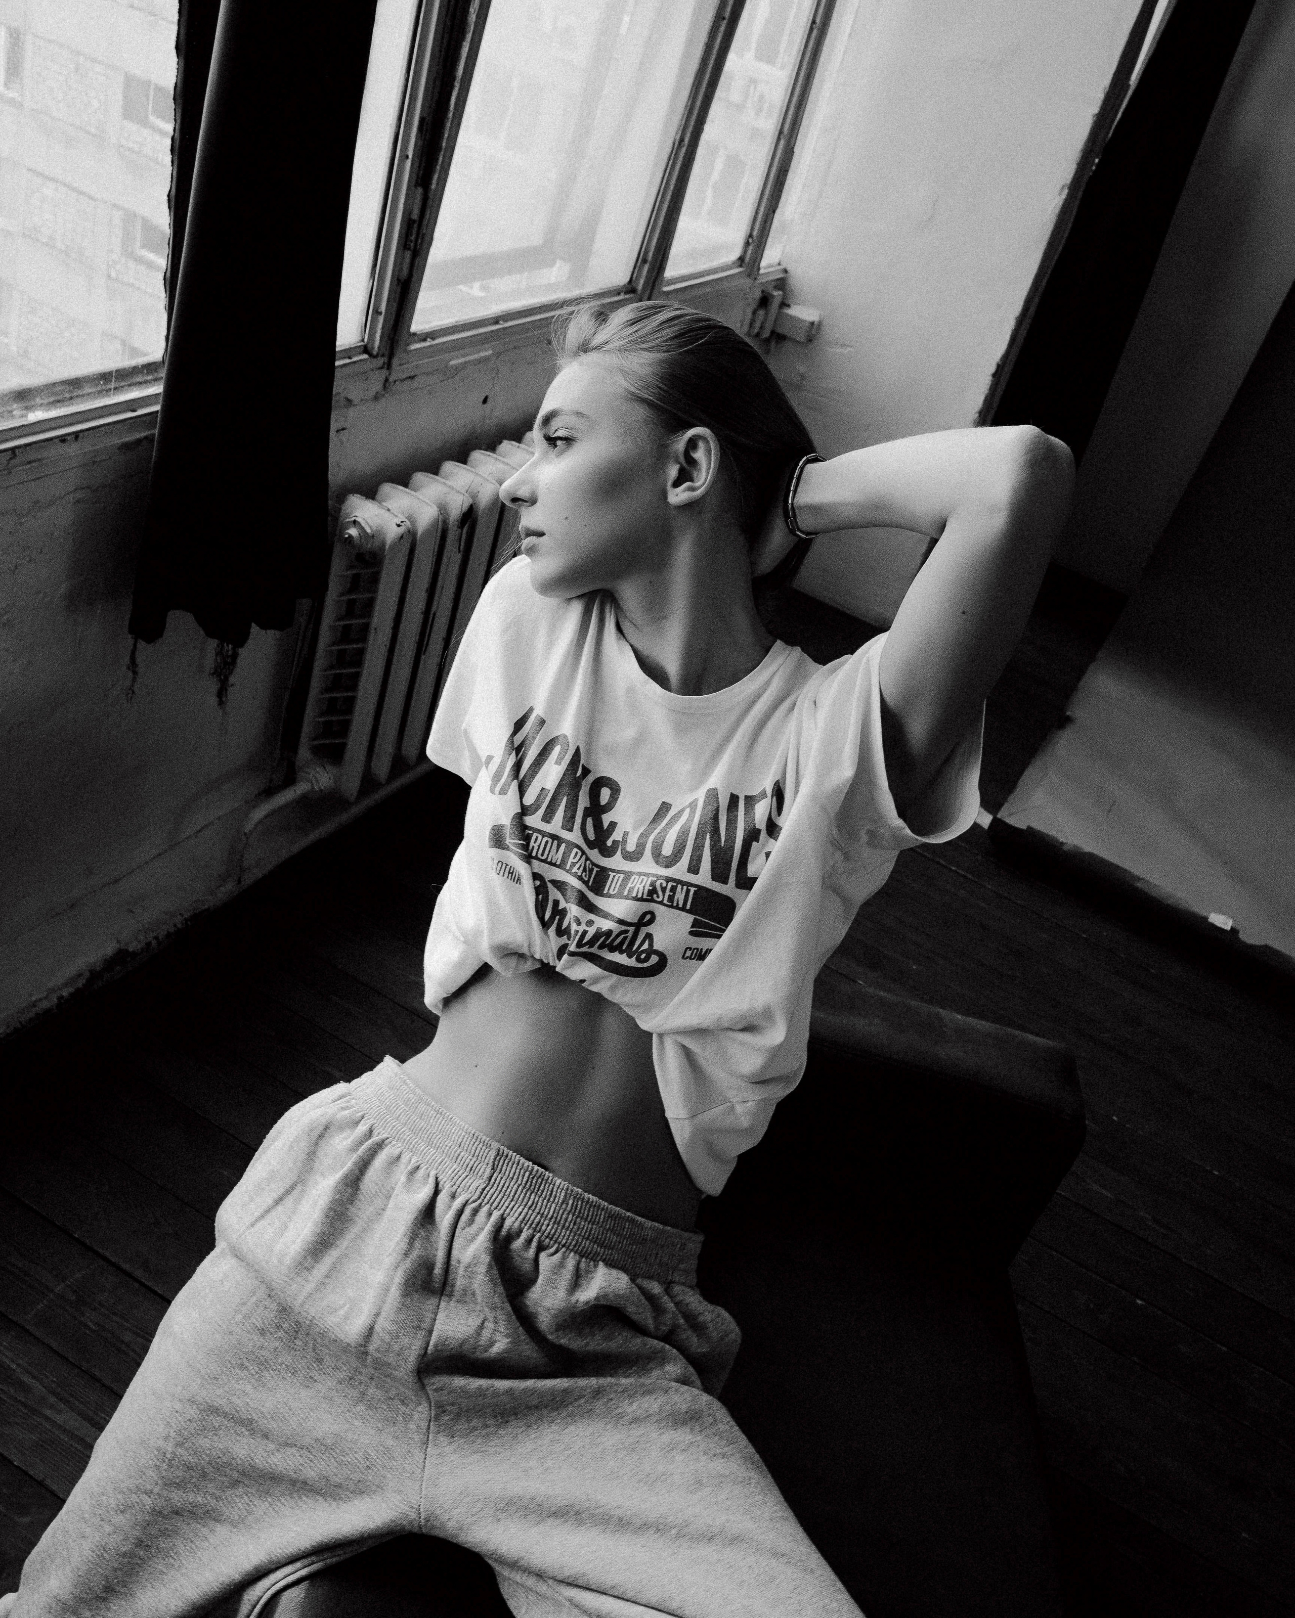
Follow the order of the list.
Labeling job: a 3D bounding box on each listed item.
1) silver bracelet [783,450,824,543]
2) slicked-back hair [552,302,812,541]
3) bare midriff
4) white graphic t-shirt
[{"bbox_3d":[0.123,-0.230,1.060,0.013,0.066,0.057,-8,-5,44],"label":"silver bracelet"},{"bbox_3d":[0.029,-0.299,1.110,0.198,0.173,0.157,7,7,3],"label":"slicked-back hair"},{"bbox_3d":[-0.062,0.215,1.070,0.225,0.150,0.165,10,-13,23],"label":"bare midriff"},{"bbox_3d":[0.043,0.054,1.120,0.390,0.430,0.265,14,-14,20],"label":"white graphic t-shirt"}]

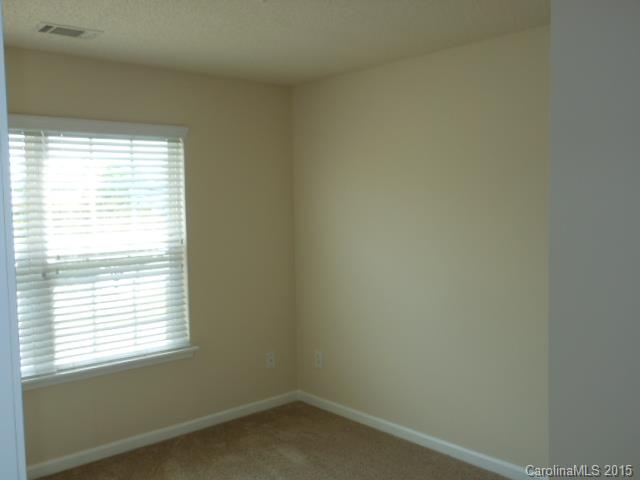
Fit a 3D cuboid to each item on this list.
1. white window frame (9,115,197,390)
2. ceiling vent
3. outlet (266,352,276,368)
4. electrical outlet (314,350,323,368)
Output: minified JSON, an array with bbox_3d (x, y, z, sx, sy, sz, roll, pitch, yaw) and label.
[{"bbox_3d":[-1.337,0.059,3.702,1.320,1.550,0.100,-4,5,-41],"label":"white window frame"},{"bbox_3d":[-1.273,-1.048,3.090,0.310,0.020,0.200,-4,5,-41],"label":"ceiling vent"},{"bbox_3d":[-0.361,0.908,4.596,0.073,0.117,0.014,-4,5,-41],"label":"outlet"},{"bbox_3d":[-0.016,0.903,4.579,0.014,0.117,0.073,-4,5,-41],"label":"electrical outlet"}]

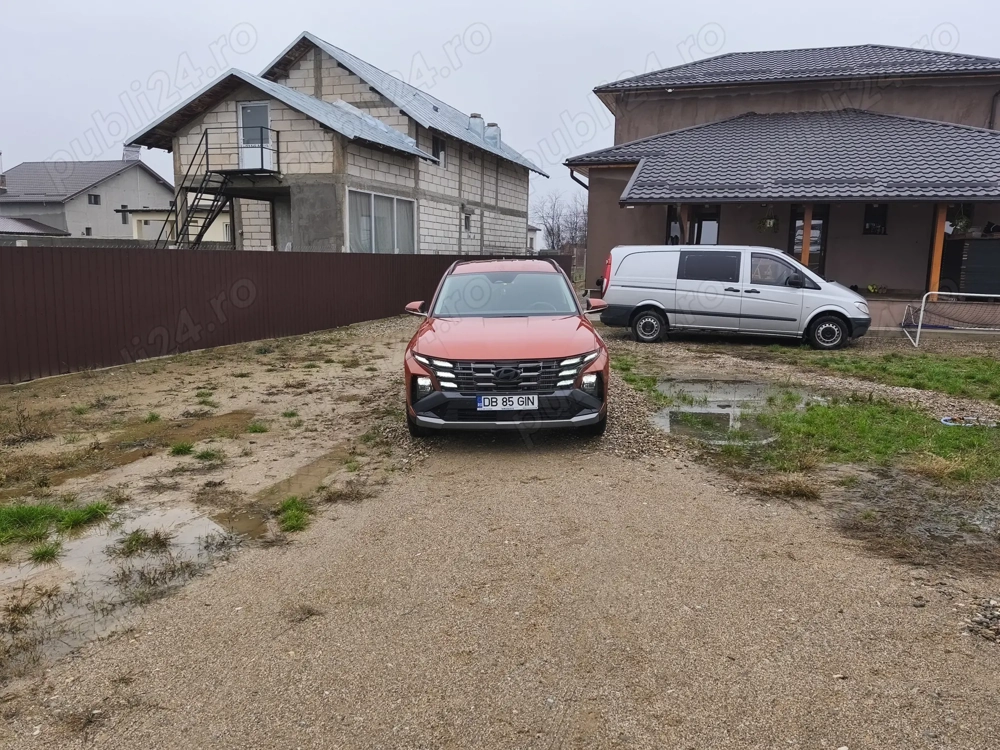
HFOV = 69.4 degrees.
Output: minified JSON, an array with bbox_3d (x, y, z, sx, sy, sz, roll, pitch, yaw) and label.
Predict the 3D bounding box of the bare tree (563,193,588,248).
[{"bbox_3d":[6.975,-13.005,65.000,2.800,6.900,2.800,1,9,0],"label":"bare tree"}]

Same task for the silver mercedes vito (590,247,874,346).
[{"bbox_3d":[4.926,-1.671,15.067,5.200,1.920,1.950,3,10,16],"label":"silver mercedes vito"}]

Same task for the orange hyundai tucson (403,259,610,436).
[{"bbox_3d":[0.061,-0.473,8.253,1.920,1.650,4.520,1,9,0],"label":"orange hyundai tucson"}]

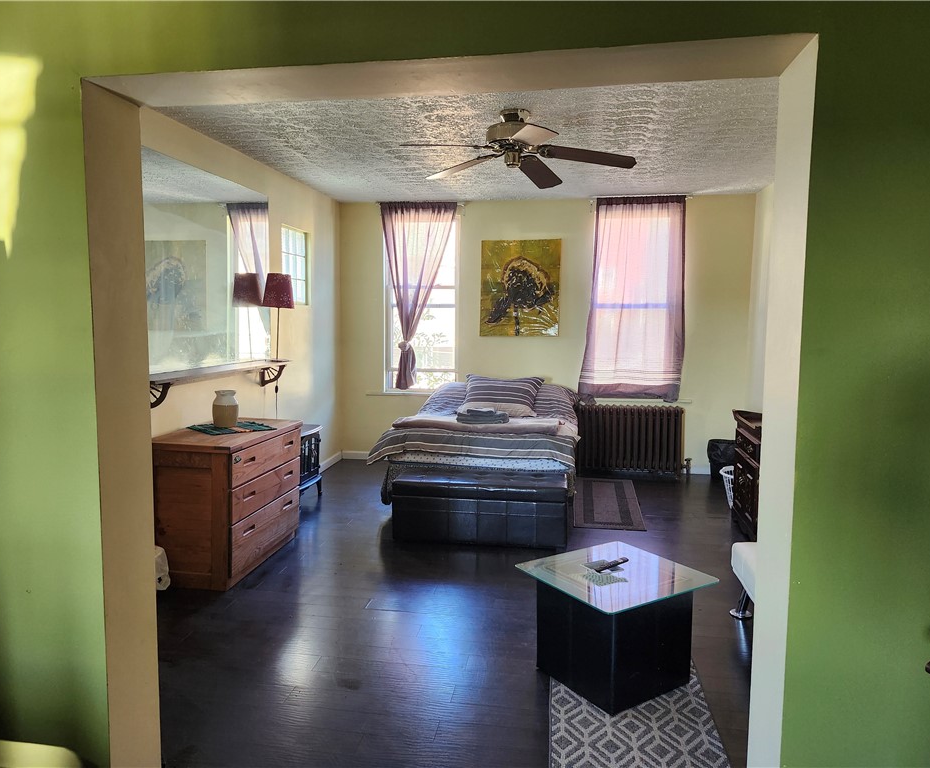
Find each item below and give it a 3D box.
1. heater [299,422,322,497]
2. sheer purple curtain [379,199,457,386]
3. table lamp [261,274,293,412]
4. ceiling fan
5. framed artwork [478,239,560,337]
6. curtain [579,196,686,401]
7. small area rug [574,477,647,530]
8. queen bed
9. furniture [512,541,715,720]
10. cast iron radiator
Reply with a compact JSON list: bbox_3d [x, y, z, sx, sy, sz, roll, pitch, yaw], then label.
[{"bbox_3d":[-1.321,0.650,5.397,0.314,0.559,0.503,1,5,10],"label":"heater"},{"bbox_3d":[-0.450,-0.854,6.720,0.733,1.827,0.098,1,5,10],"label":"sheer purple curtain"},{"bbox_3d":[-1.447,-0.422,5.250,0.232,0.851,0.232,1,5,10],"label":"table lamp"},{"bbox_3d":[0.298,-1.369,3.804,1.307,0.314,1.321,1,5,9],"label":"ceiling fan"},{"bbox_3d":[0.537,-0.926,6.604,0.775,0.929,0.035,1,5,10],"label":"framed artwork"},{"bbox_3d":[1.579,-0.755,6.375,0.827,1.793,0.110,1,5,9],"label":"curtain"},{"bbox_3d":[1.123,0.924,5.398,0.493,0.012,1.539,1,5,9],"label":"small area rug"},{"bbox_3d":[0.182,0.464,5.627,1.502,0.912,2.235,1,5,10],"label":"queen bed"},{"bbox_3d":[0.591,0.952,2.696,0.556,0.421,0.556,-3,6,-34],"label":"furniture"},{"bbox_3d":[1.536,0.530,6.420,0.971,0.664,0.189,1,5,10],"label":"cast iron radiator"}]

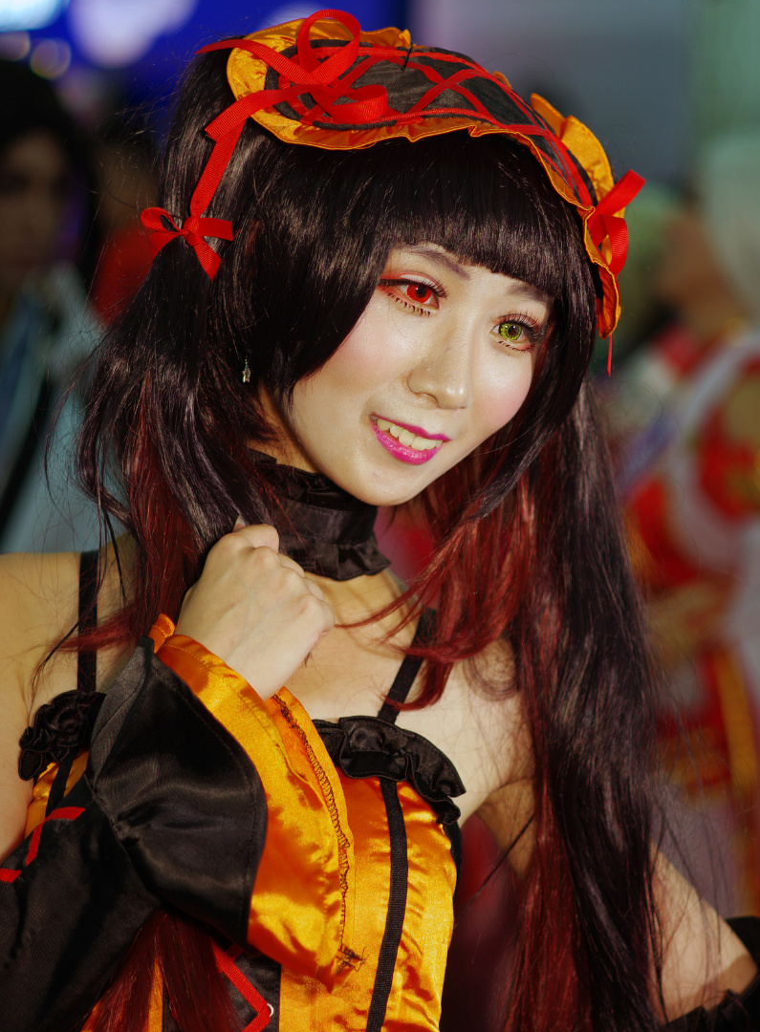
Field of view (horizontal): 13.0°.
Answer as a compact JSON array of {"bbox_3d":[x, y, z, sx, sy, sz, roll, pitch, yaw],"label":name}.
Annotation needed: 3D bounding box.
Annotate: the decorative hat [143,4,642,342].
[{"bbox_3d":[0.011,-0.164,1.800,0.262,0.163,0.145,22,-4,-26],"label":"decorative hat"}]

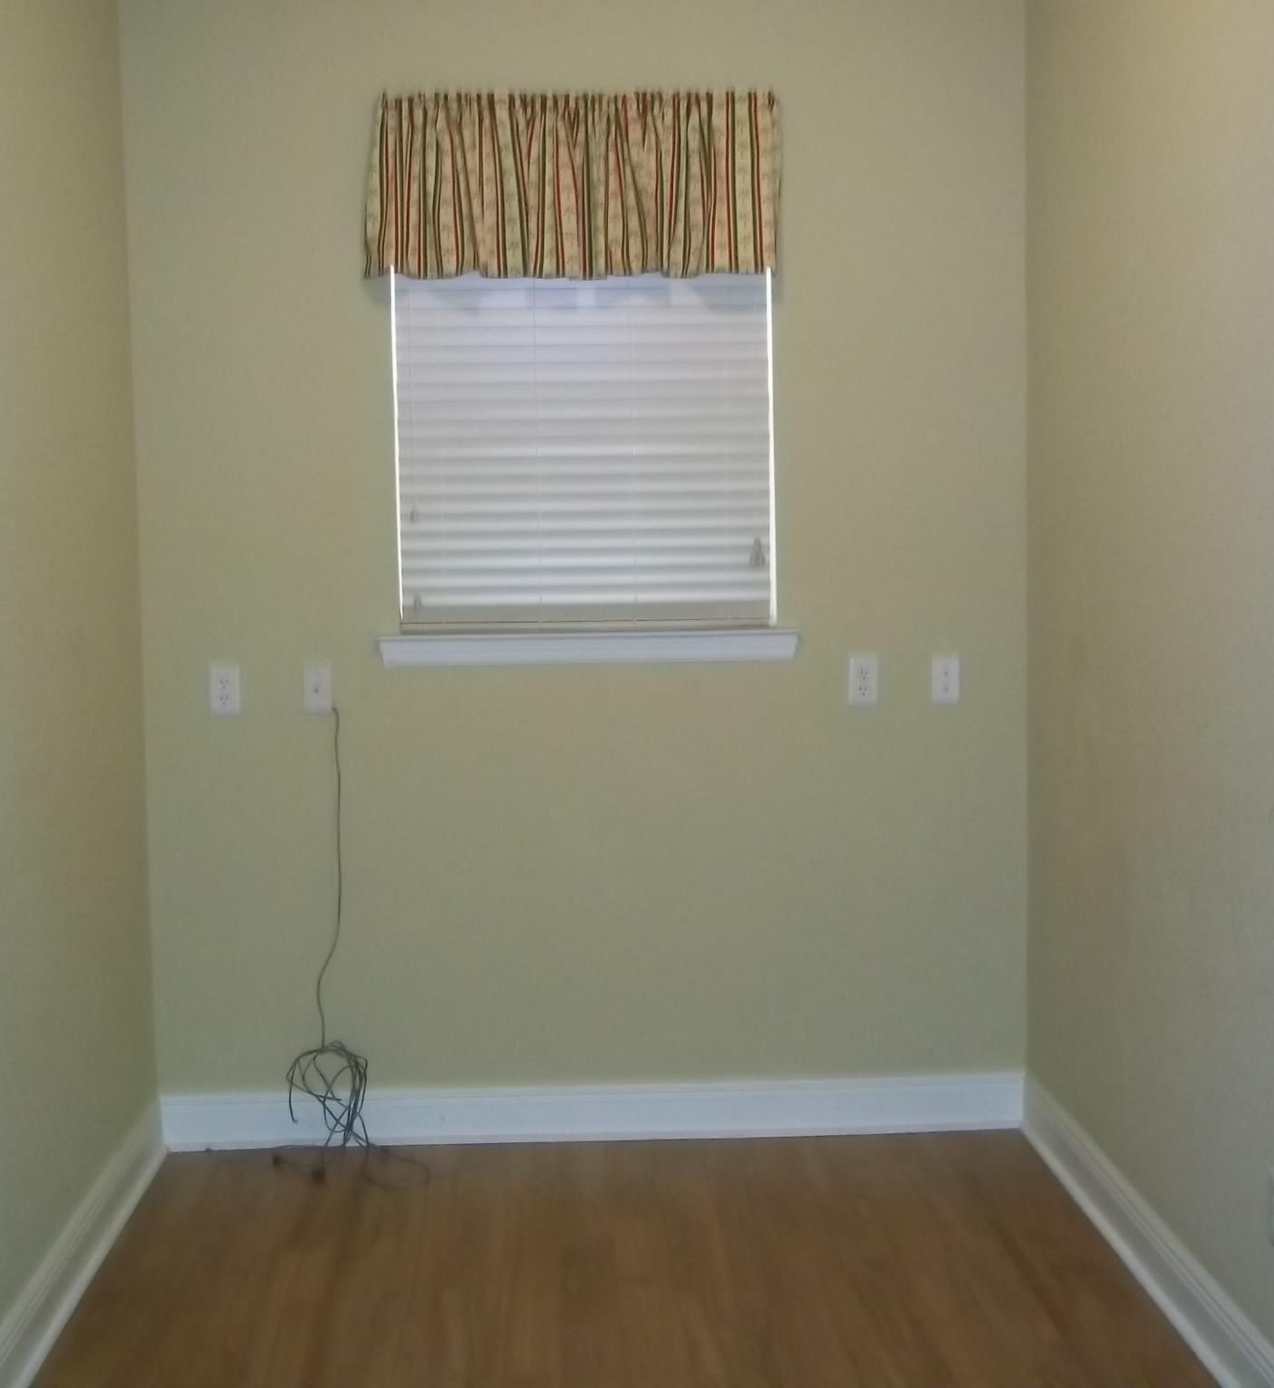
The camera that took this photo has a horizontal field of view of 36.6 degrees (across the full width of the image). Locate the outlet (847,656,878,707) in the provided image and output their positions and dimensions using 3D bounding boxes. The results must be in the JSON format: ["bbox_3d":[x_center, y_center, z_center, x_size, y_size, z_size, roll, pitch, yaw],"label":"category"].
[{"bbox_3d":[0.540,-0.032,4.601,0.070,0.115,0.008,-1,5,-3],"label":"outlet"}]

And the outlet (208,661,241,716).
[{"bbox_3d":[-0.968,-0.013,4.525,0.070,0.115,0.008,-1,5,-3],"label":"outlet"}]

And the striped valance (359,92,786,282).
[{"bbox_3d":[-0.146,-1.162,4.422,0.945,0.420,0.100,-1,5,-3],"label":"striped valance"}]

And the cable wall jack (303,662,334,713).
[{"bbox_3d":[-0.752,-0.013,4.536,0.070,0.115,0.008,-1,5,-3],"label":"cable wall jack"}]

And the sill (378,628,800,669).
[{"bbox_3d":[-0.113,-0.109,4.545,0.985,0.085,0.100,-1,5,-3],"label":"sill"}]

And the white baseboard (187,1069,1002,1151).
[{"bbox_3d":[-0.099,1.015,4.654,2.076,0.138,0.016,-1,5,-3],"label":"white baseboard"}]

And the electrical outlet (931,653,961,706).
[{"bbox_3d":[0.739,-0.034,4.610,0.070,0.115,0.008,-1,5,-3],"label":"electrical outlet"}]

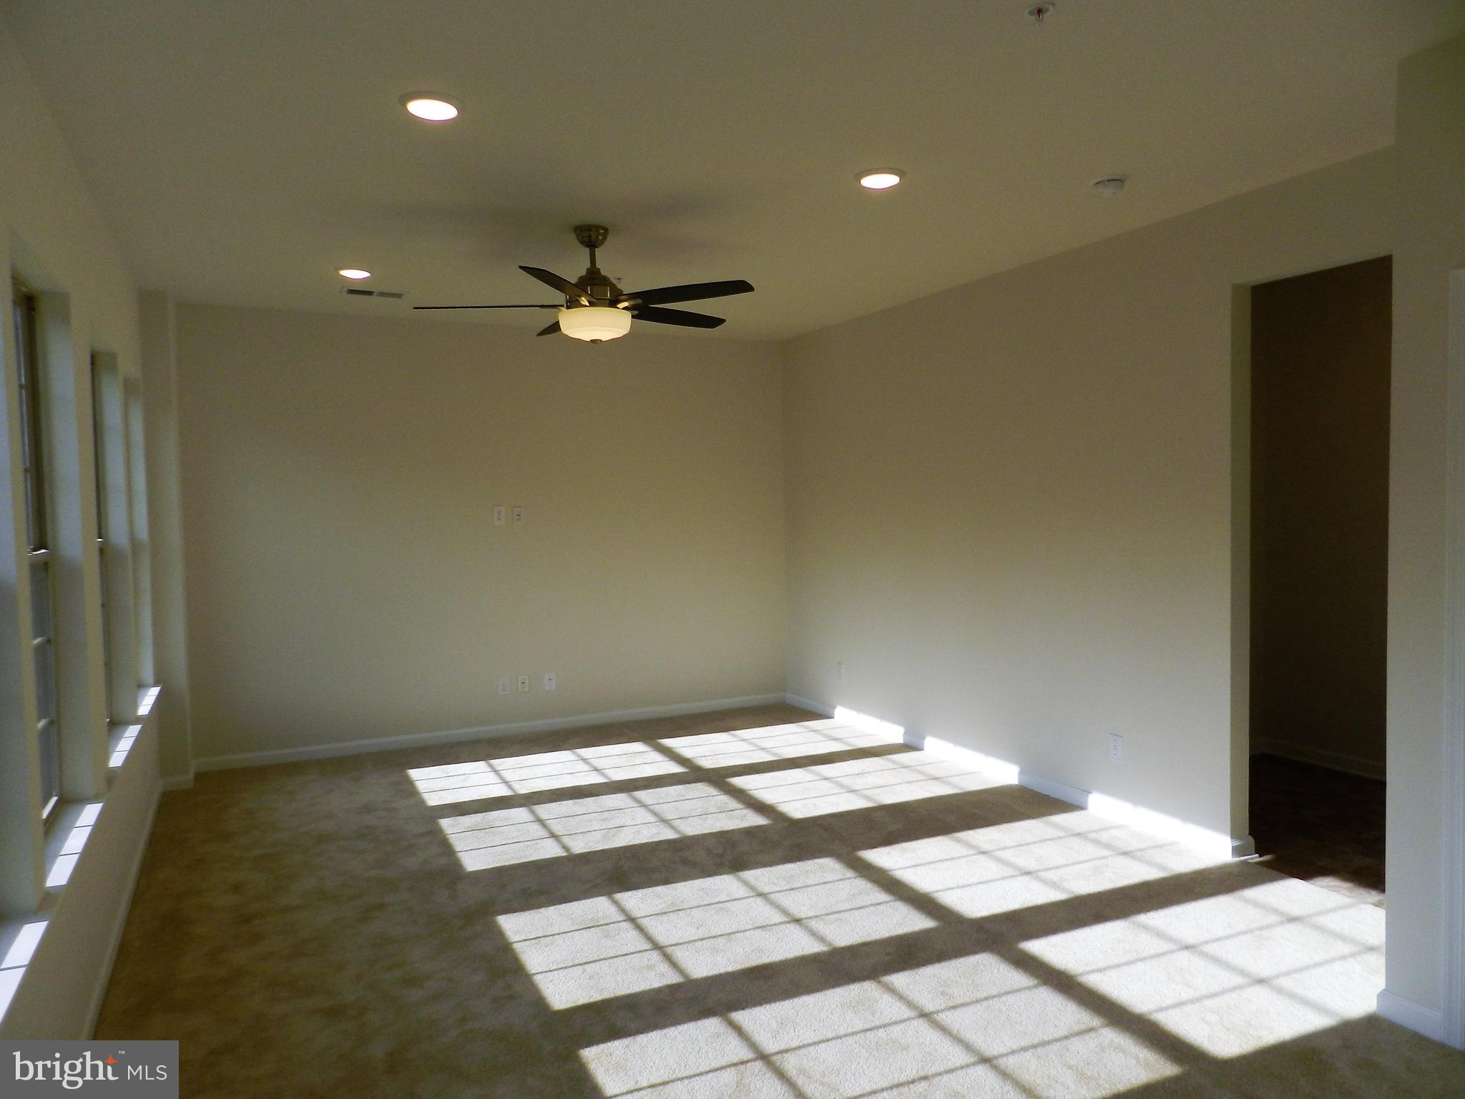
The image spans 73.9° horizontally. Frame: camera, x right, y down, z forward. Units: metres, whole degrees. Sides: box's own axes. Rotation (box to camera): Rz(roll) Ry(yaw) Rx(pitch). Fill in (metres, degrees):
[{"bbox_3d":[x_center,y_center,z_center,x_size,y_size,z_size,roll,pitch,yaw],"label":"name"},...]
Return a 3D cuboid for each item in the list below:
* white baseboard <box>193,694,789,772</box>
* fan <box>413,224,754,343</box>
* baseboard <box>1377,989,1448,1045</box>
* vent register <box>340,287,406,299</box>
[{"bbox_3d":[-1.368,1.205,6.598,3.970,0.074,0.015,-2,3,-26],"label":"white baseboard"},{"bbox_3d":[-0.626,-1.164,4.309,1.500,0.497,1.460,-2,3,-26],"label":"fan"},{"bbox_3d":[1.925,1.319,2.760,0.016,0.077,0.173,-2,3,-26],"label":"baseboard"},{"bbox_3d":[-2.016,-1.433,5.485,0.350,0.020,0.175,-2,3,-26],"label":"vent register"}]

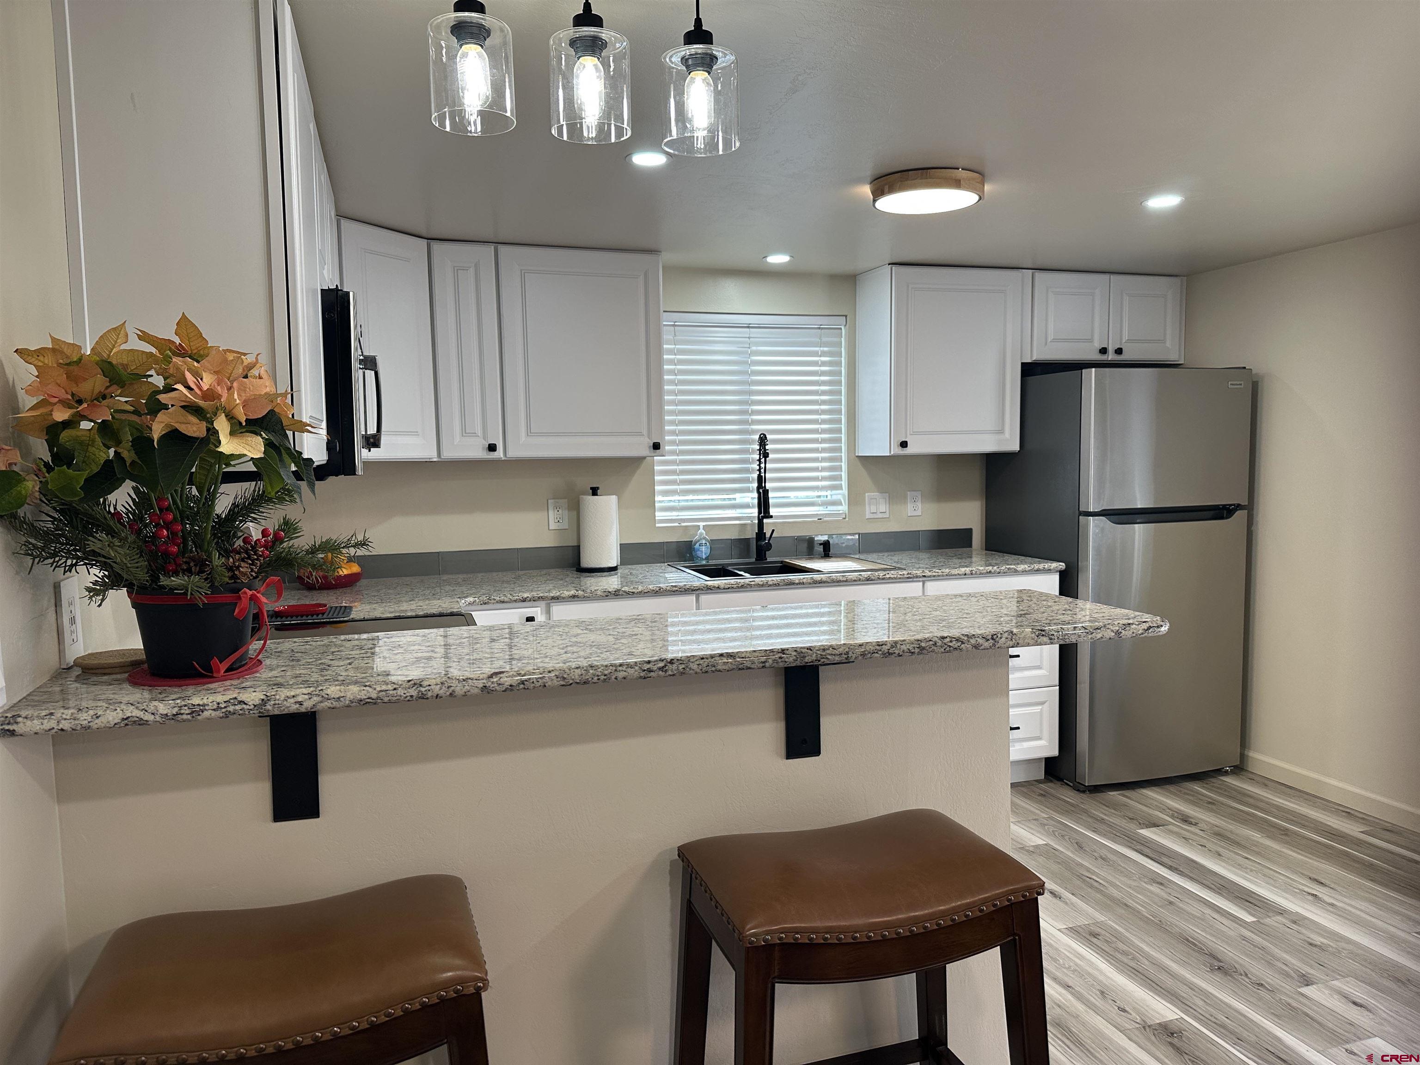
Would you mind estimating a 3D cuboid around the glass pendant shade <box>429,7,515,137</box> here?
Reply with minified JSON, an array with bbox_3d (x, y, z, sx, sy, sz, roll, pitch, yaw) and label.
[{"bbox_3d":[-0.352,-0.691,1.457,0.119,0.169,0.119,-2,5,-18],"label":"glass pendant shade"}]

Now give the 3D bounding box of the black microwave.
[{"bbox_3d":[-1.044,-0.340,2.412,0.422,0.404,0.757,-2,5,-18],"label":"black microwave"}]

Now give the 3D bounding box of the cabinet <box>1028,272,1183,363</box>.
[{"bbox_3d":[1.695,-0.946,4.446,0.847,0.381,0.322,-2,5,-18],"label":"cabinet"}]

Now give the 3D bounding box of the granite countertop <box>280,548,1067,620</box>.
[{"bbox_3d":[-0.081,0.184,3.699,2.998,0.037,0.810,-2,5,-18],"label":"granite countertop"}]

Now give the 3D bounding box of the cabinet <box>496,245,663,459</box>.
[{"bbox_3d":[-0.510,-0.666,3.764,0.609,0.765,0.323,-2,5,-18],"label":"cabinet"}]

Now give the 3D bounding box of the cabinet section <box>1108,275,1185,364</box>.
[{"bbox_3d":[1.877,-0.945,4.479,0.410,0.381,0.325,-2,5,-17],"label":"cabinet section"}]

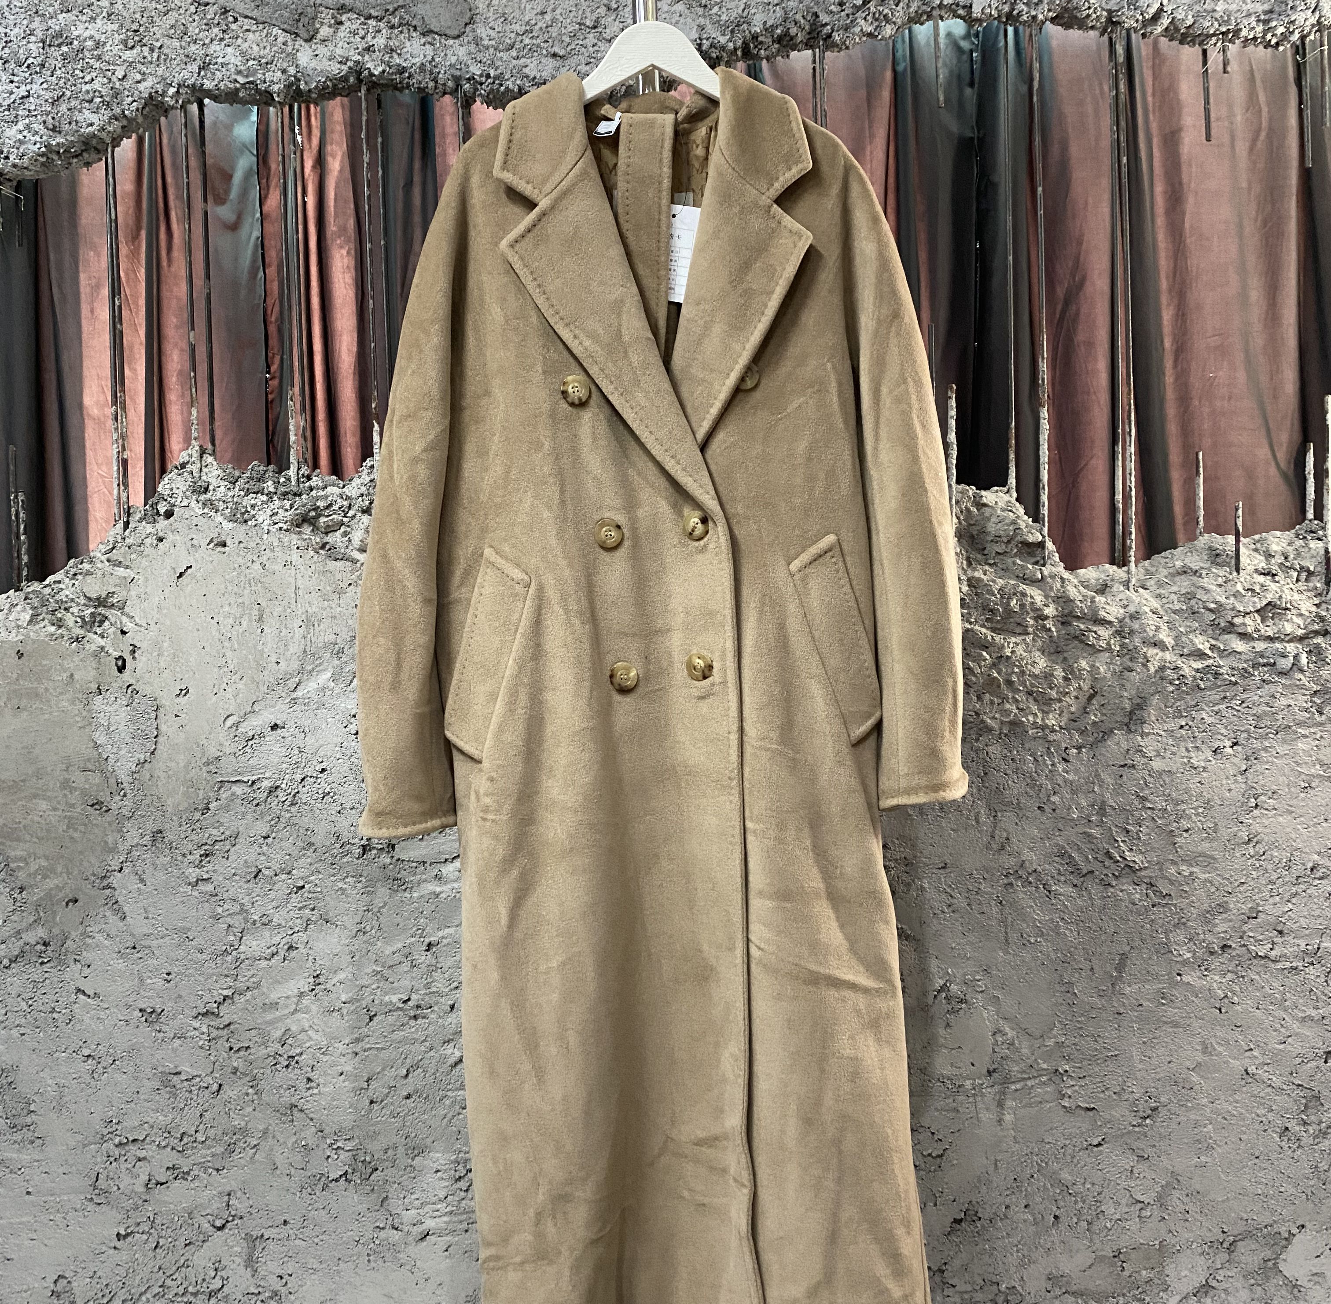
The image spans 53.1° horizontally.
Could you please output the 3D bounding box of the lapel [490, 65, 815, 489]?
[{"bbox_3d":[-0.011,-0.362,1.300,0.305,0.415,0.115,-2,0,0],"label":"lapel"}]

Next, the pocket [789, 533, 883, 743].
[{"bbox_3d":[0.167,-0.011,1.300,0.064,0.195,0.028,-14,0,-22],"label":"pocket"}]

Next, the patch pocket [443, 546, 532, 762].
[{"bbox_3d":[-0.174,0.003,1.300,0.062,0.195,0.028,12,0,20],"label":"patch pocket"}]

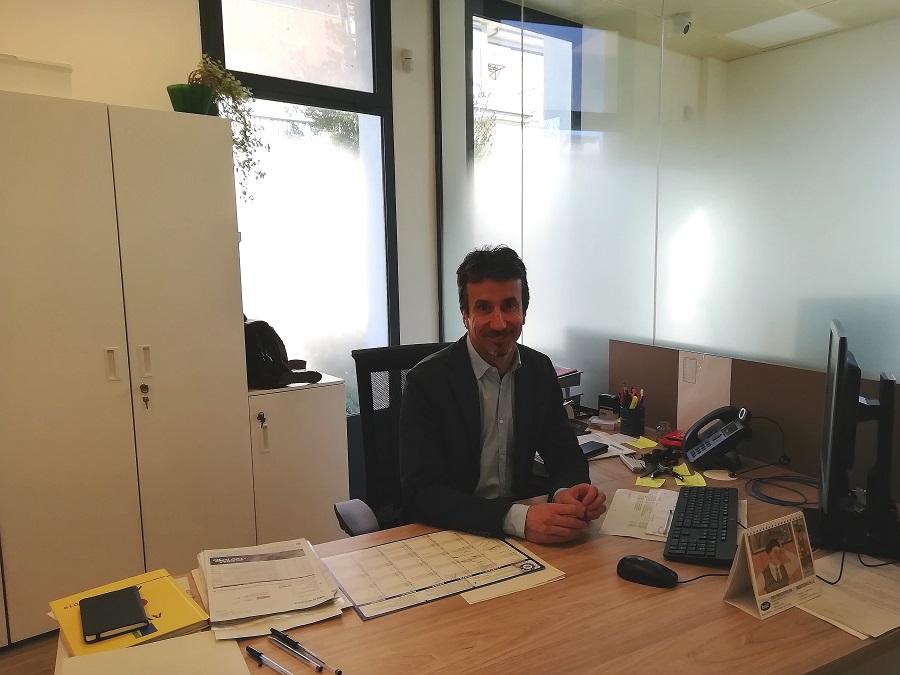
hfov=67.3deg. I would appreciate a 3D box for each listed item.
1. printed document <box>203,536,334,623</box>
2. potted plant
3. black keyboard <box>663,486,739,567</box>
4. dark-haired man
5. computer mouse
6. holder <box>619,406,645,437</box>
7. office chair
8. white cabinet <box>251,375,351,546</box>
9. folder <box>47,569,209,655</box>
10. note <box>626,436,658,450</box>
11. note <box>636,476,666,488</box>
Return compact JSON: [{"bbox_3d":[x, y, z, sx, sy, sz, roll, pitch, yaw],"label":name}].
[{"bbox_3d":[-0.365,0.472,1.338,0.212,0.010,0.297,-4,9,-23],"label":"printed document"},{"bbox_3d":[-0.962,-0.846,2.801,0.354,0.533,0.310,-7,10,-39],"label":"potted plant"},{"bbox_3d":[0.602,0.438,1.597,0.155,0.026,0.442,3,9,22],"label":"black keyboard"},{"bbox_3d":[0.144,0.479,1.709,0.530,1.400,0.700,-4,8,-21],"label":"dark-haired man"},{"bbox_3d":[0.395,0.469,1.351,0.117,0.037,0.063,3,9,23],"label":"computer mouse"},{"bbox_3d":[0.657,0.288,2.430,0.084,0.095,0.084,2,8,15],"label":"holder"},{"bbox_3d":[0.049,0.604,1.870,0.630,1.110,0.650,-5,9,-28],"label":"office chair"},{"bbox_3d":[-0.797,0.586,3.201,0.463,0.798,0.440,-7,10,-39],"label":"white cabinet"},{"bbox_3d":[-0.581,0.500,1.218,0.208,0.020,0.250,-7,10,-39],"label":"folder"},{"bbox_3d":[0.638,0.353,2.251,0.080,0.016,0.080,4,9,30],"label":"note"},{"bbox_3d":[0.564,0.407,1.903,0.076,0.006,0.074,3,9,25],"label":"note"}]

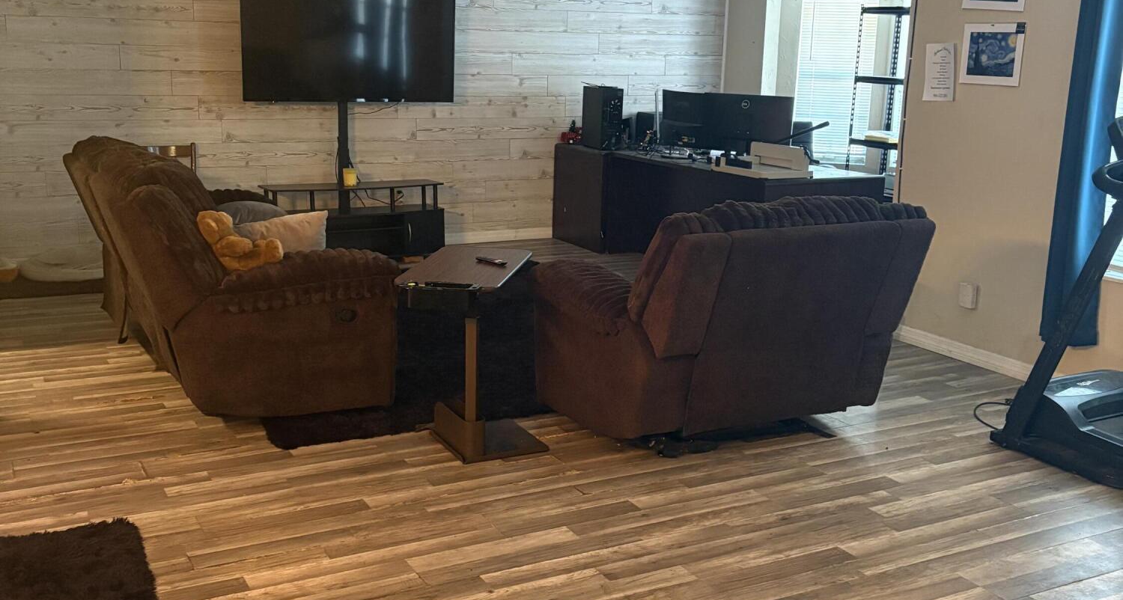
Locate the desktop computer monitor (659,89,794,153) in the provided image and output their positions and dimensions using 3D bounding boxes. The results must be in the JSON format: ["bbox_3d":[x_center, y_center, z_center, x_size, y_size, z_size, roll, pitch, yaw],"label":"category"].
[{"bbox_3d":[1.213,-1.288,8.232,0.900,0.430,0.200,10,15,31],"label":"desktop computer monitor"}]

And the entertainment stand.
[{"bbox_3d":[-1.426,-0.541,7.707,1.180,0.505,0.380,-5,15,-27],"label":"entertainment stand"}]

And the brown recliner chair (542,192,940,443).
[{"bbox_3d":[0.641,0.041,4.420,1.110,0.970,1.050,-5,15,-27],"label":"brown recliner chair"}]

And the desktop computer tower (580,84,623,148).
[{"bbox_3d":[0.309,-1.357,8.362,0.170,0.445,0.400,-3,14,-21],"label":"desktop computer tower"}]

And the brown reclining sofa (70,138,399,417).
[{"bbox_3d":[-1.597,-0.185,5.118,1.070,0.970,2.120,-5,15,-27],"label":"brown reclining sofa"}]

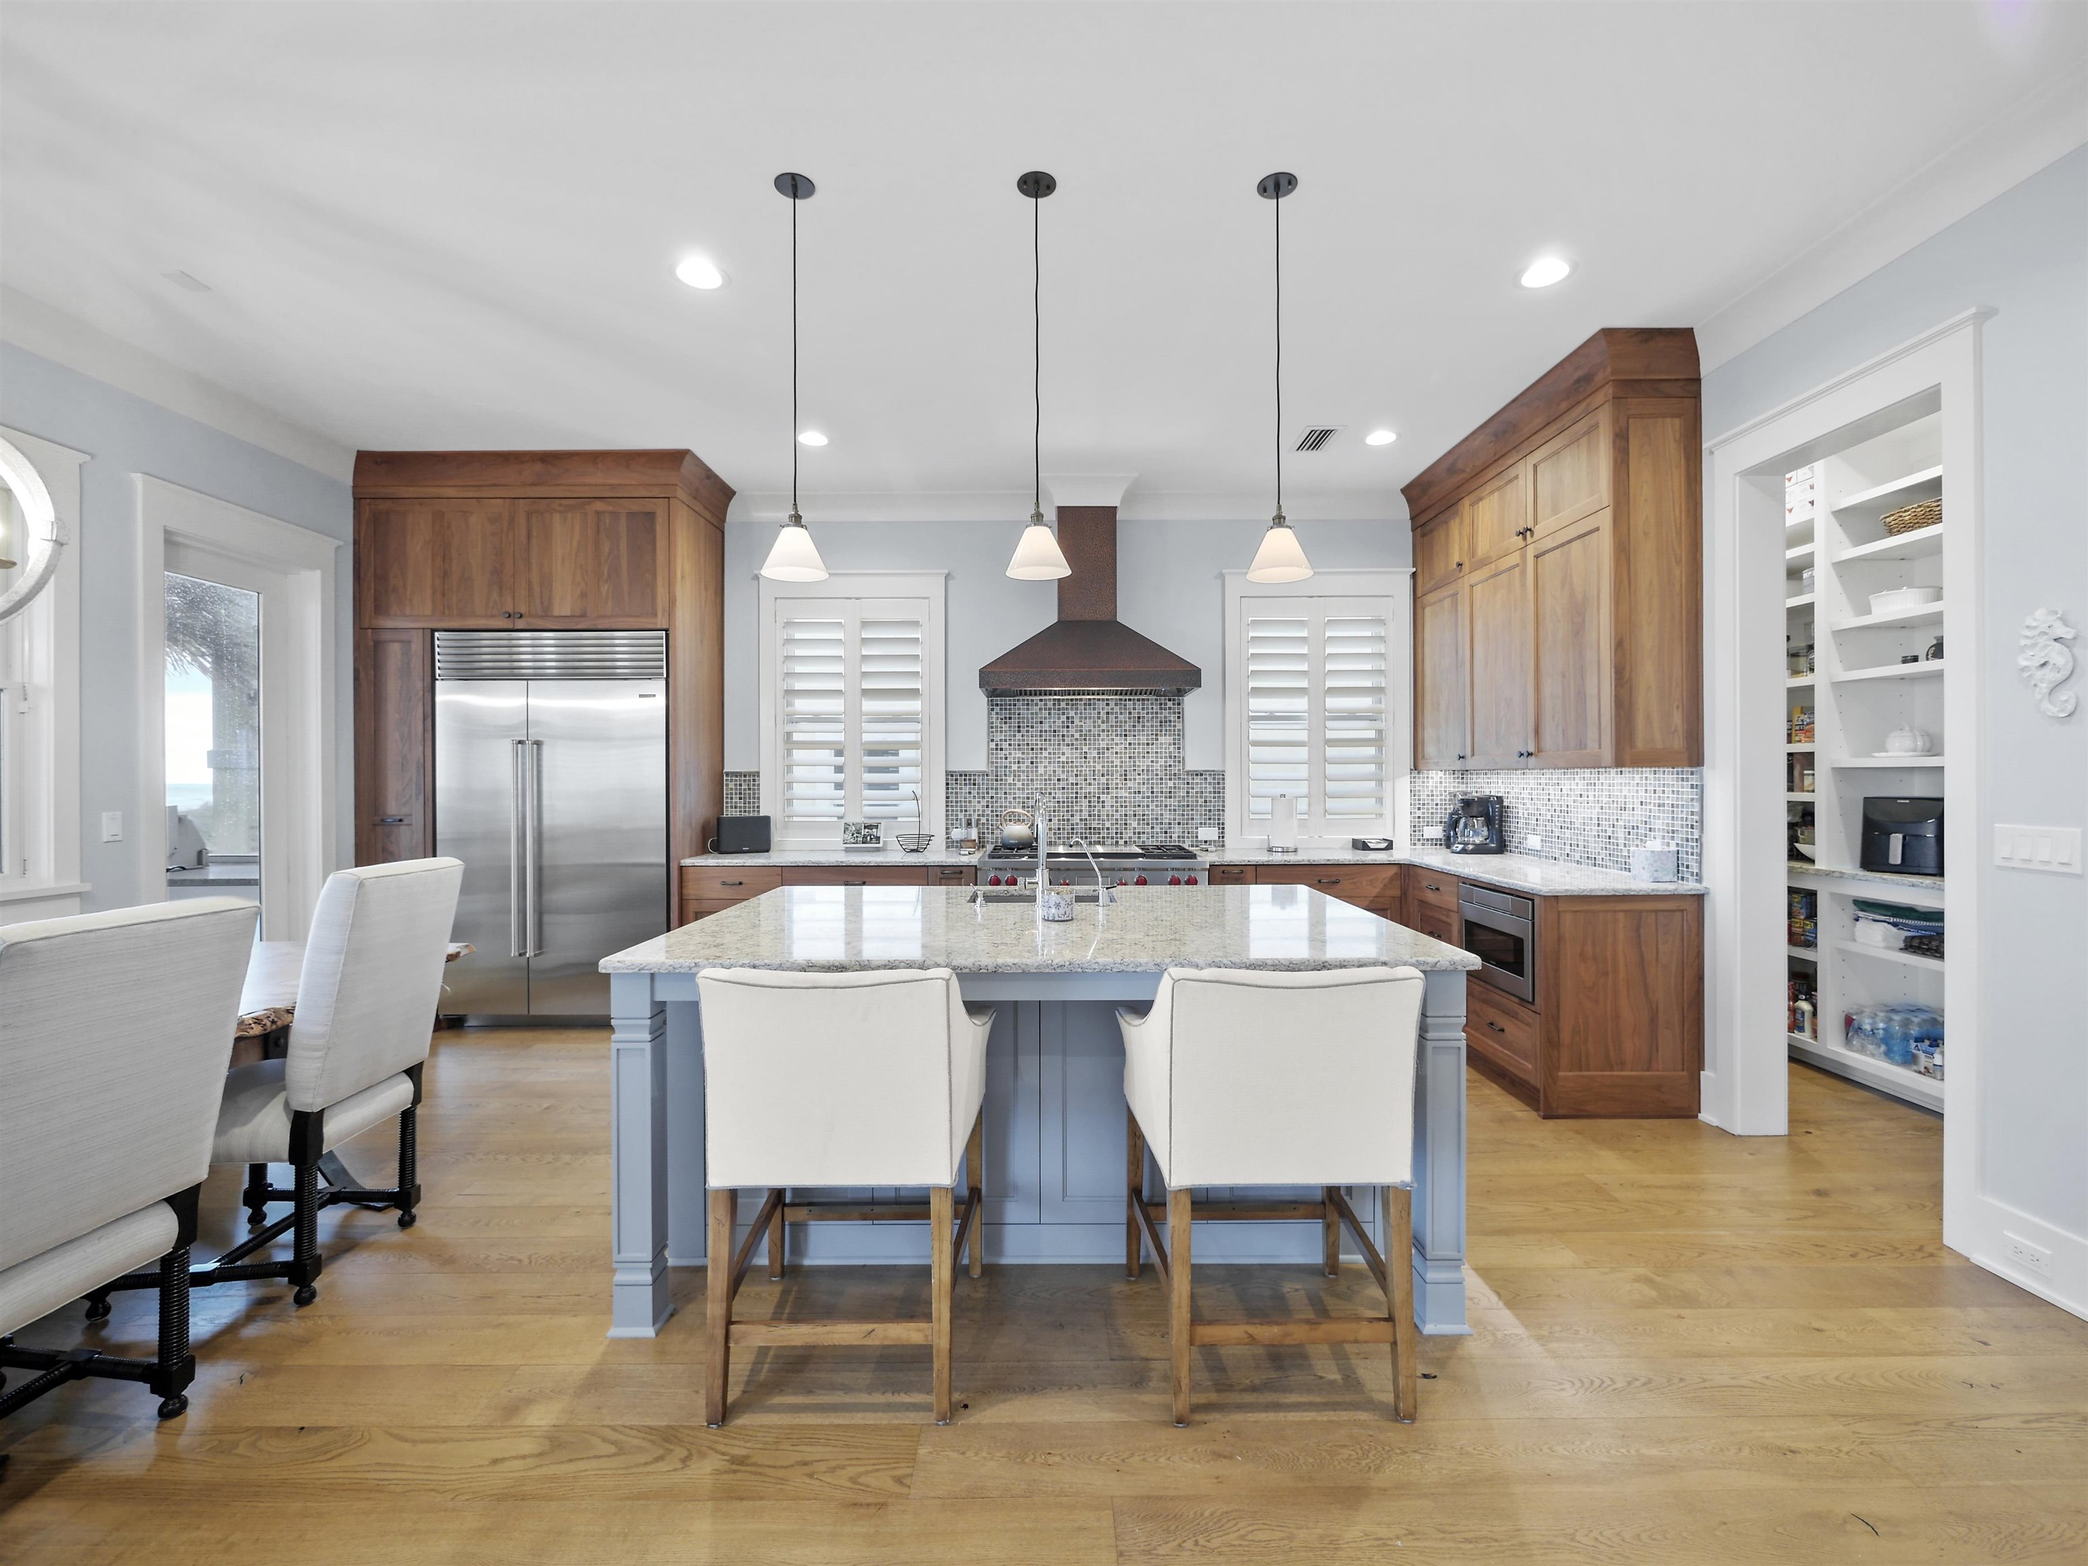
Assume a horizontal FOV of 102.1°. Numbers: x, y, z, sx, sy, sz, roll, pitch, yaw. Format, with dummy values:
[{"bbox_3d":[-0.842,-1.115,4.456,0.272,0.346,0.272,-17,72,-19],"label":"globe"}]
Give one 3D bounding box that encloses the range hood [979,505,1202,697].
[{"bbox_3d":[0.251,-1.069,4.873,1.204,1.097,0.590,0,0,0],"label":"range hood"}]

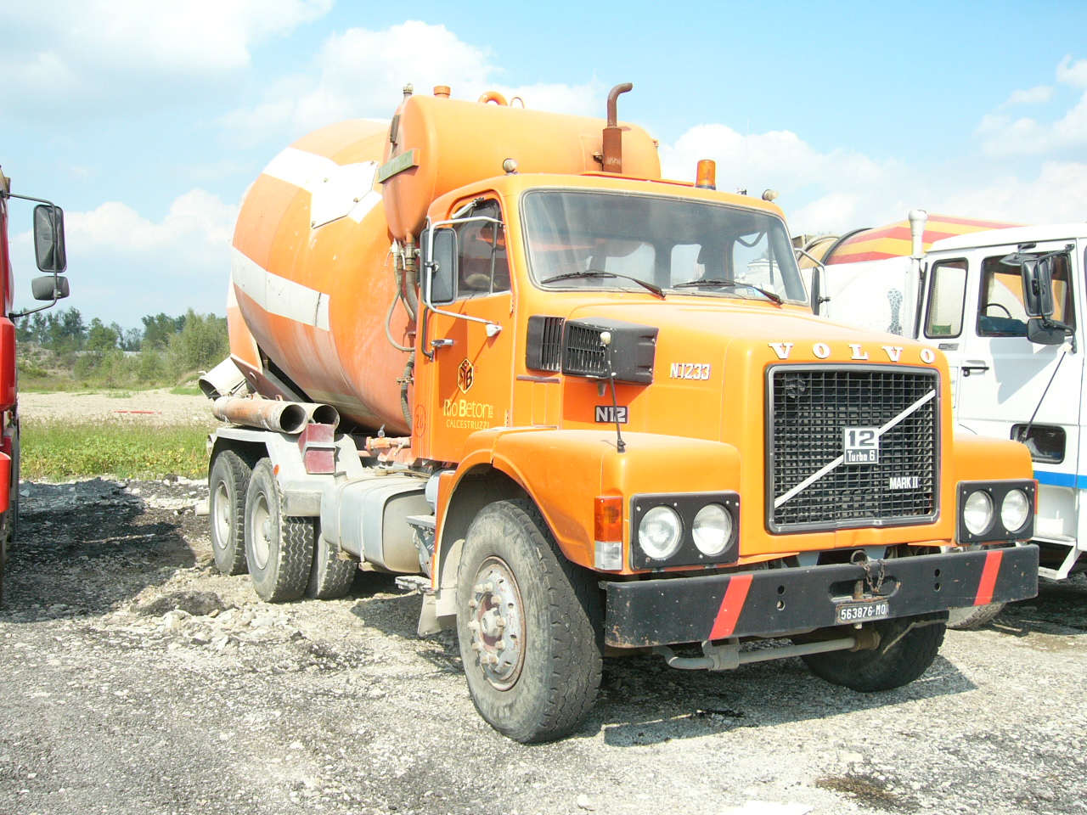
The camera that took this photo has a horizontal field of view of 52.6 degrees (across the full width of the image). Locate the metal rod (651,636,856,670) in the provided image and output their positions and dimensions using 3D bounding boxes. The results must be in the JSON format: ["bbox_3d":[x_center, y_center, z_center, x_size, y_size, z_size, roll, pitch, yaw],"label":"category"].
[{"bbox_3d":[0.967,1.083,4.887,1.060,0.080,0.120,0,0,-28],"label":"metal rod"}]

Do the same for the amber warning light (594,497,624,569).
[{"bbox_3d":[0.237,0.460,4.005,0.080,0.270,0.100,0,0,-28],"label":"amber warning light"}]

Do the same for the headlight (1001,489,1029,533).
[{"bbox_3d":[2.105,0.463,4.954,0.195,0.195,0.090,0,0,-28],"label":"headlight"}]

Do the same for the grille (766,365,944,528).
[{"bbox_3d":[1.265,0.162,4.494,0.950,0.665,0.080,0,0,-28],"label":"grille"}]

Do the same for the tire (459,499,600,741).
[{"bbox_3d":[-0.082,0.962,5.023,0.285,1.080,1.080,0,0,-24],"label":"tire"}]

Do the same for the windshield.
[{"bbox_3d":[0.689,-0.800,5.566,1.690,0.540,0.180,0,-18,-28],"label":"windshield"}]

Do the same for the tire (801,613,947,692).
[{"bbox_3d":[1.644,0.960,5.875,0.290,1.090,1.090,0,0,-28],"label":"tire"}]

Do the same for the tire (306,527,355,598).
[{"bbox_3d":[-1.749,0.940,8.627,0.280,1.080,1.080,0,0,-29],"label":"tire"}]

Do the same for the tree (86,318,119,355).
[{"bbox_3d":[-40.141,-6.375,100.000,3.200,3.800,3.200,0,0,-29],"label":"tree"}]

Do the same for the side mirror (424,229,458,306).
[{"bbox_3d":[-0.496,-0.675,5.260,0.185,0.370,0.065,0,0,-12],"label":"side mirror"}]

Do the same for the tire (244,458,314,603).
[{"bbox_3d":[-2.039,0.939,8.469,0.280,1.080,1.080,0,0,-29],"label":"tire"}]

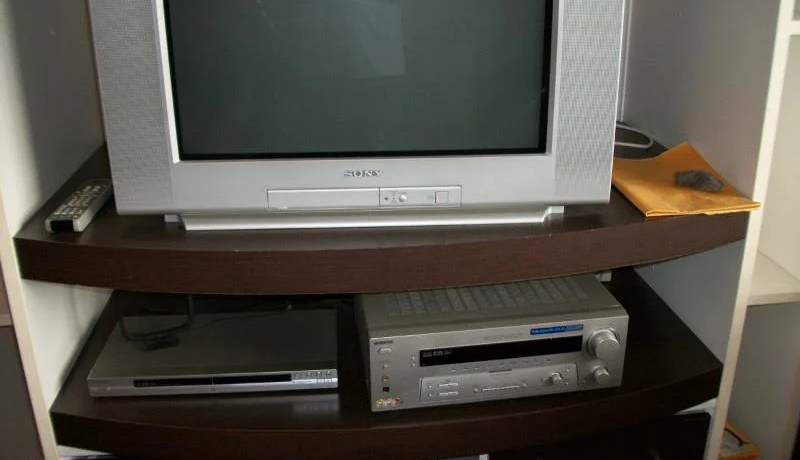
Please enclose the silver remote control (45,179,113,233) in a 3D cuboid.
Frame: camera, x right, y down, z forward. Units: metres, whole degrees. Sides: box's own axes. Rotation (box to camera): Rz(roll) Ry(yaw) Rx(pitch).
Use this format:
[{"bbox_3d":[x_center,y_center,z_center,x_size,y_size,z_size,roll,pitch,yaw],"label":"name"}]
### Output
[{"bbox_3d":[-0.524,-0.043,1.226,0.049,0.023,0.193,-2,22,-4],"label":"silver remote control"}]

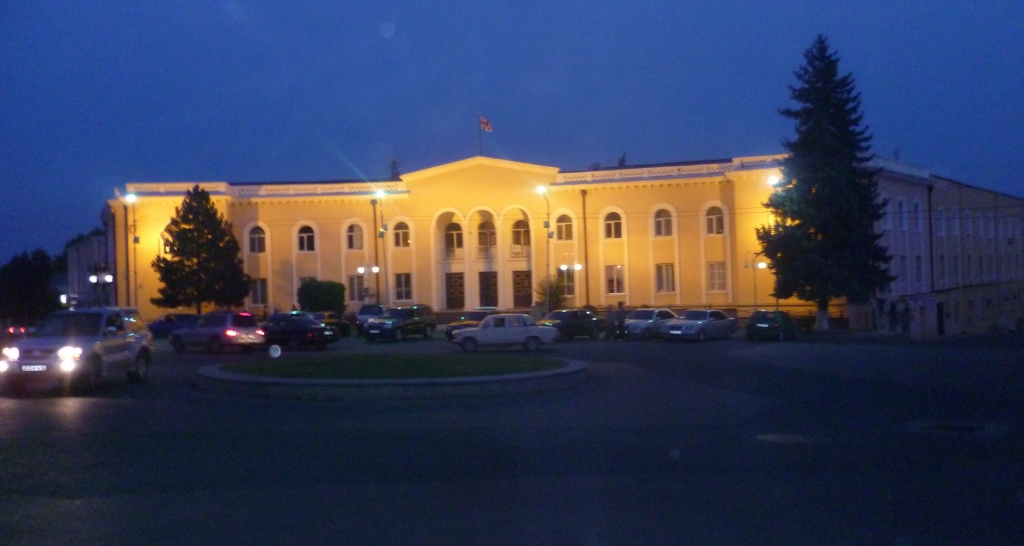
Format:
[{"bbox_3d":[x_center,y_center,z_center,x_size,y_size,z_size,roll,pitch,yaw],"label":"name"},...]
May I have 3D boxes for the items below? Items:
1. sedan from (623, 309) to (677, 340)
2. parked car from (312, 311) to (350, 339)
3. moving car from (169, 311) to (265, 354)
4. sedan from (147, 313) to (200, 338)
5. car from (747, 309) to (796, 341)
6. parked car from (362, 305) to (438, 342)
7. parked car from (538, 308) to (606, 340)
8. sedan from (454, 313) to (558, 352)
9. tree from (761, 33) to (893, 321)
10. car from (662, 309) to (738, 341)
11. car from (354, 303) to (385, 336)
[{"bbox_3d":[6.869,2.494,41.514,1.770,1.430,4.600,-2,-1,34],"label":"sedan"},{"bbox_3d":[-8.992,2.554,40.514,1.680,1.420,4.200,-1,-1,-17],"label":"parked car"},{"bbox_3d":[-11.699,2.282,32.915,4.450,1.530,1.720,-3,-1,39],"label":"moving car"},{"bbox_3d":[-18.319,2.894,47.014,4.300,1.410,1.700,-1,-1,-7],"label":"sedan"},{"bbox_3d":[13.189,2.582,42.014,1.640,1.420,3.850,-2,-1,31],"label":"car"},{"bbox_3d":[-5.703,2.447,42.017,1.740,1.720,4.400,-2,-1,25],"label":"parked car"},{"bbox_3d":[3.095,2.547,42.314,1.710,1.420,4.450,-2,-1,33],"label":"parked car"},{"bbox_3d":[-0.255,2.282,32.514,4.120,1.420,1.610,-2,-1,-1],"label":"sedan"},{"bbox_3d":[18.487,-5.354,49.000,8.000,17.300,7.900,-2,-1,0],"label":"tree"},{"bbox_3d":[9.049,2.473,40.014,1.780,1.430,4.750,-2,-1,34],"label":"car"},{"bbox_3d":[-8.268,2.780,48.618,1.730,1.760,4.300,-1,-1,-6],"label":"car"}]

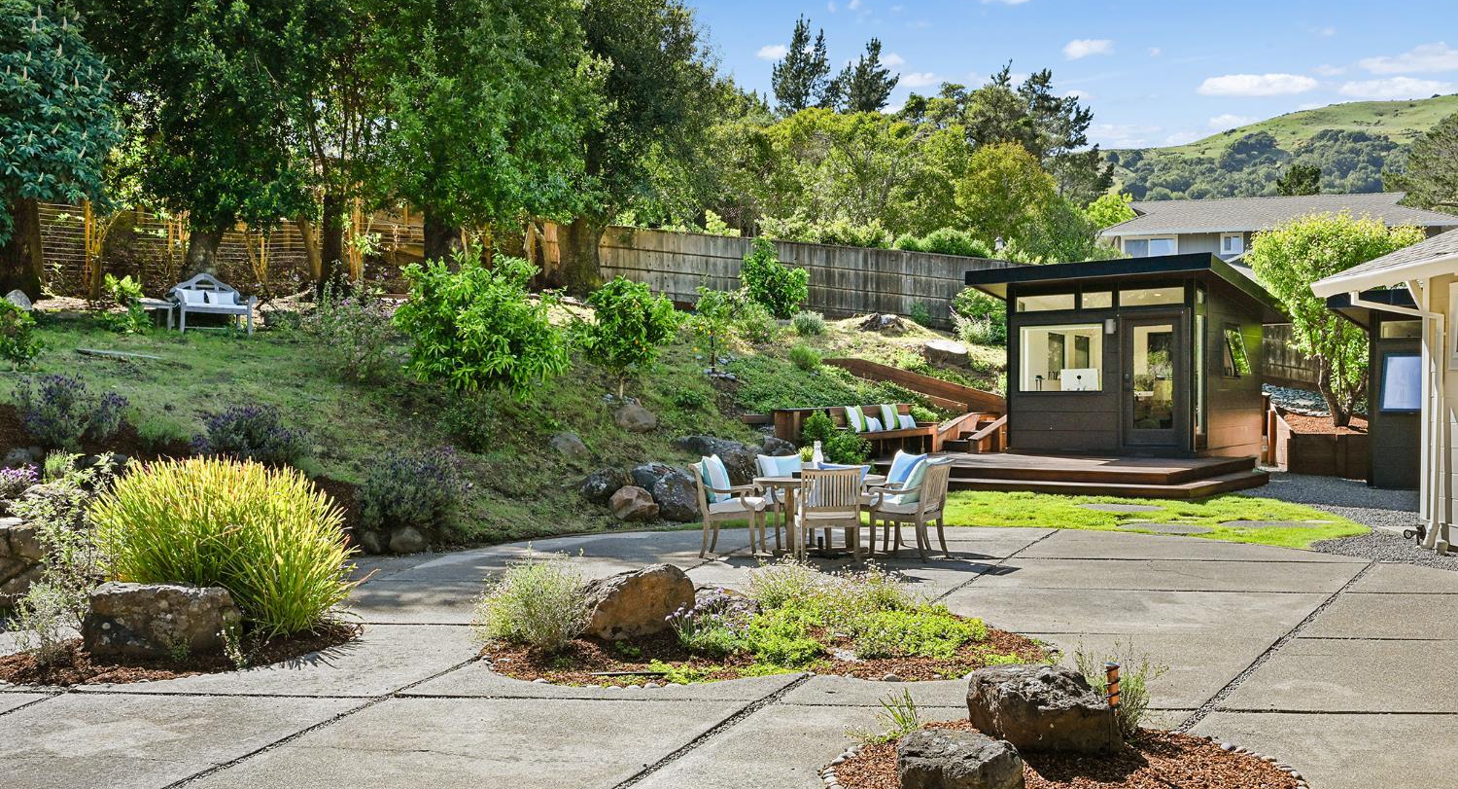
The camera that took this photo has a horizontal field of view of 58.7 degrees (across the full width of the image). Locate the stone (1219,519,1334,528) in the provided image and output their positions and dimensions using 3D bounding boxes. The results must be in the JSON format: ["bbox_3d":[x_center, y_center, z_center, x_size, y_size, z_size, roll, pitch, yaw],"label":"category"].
[{"bbox_3d":[6.297,1.485,14.900,1.300,0.060,0.800,0,0,0],"label":"stone"}]

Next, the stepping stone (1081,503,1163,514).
[{"bbox_3d":[4.982,1.443,16.400,1.030,0.060,0.800,0,0,0],"label":"stepping stone"}]

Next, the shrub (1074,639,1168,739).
[{"bbox_3d":[1.787,1.337,5.900,0.400,0.430,0.360,0,0,0],"label":"shrub"}]

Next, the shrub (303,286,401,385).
[{"bbox_3d":[-5.227,-0.819,17.900,1.370,1.380,1.300,0,0,-16],"label":"shrub"}]

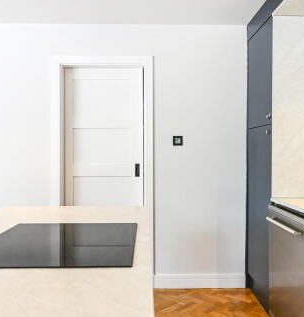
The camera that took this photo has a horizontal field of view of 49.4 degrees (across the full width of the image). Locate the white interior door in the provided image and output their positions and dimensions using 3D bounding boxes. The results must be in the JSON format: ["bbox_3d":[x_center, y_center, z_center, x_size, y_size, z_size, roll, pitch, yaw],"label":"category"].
[{"bbox_3d":[-0.444,0.171,3.045,0.740,1.987,0.040,0,1,-1],"label":"white interior door"}]

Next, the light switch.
[{"bbox_3d":[0.234,-0.157,2.966,0.089,0.089,0.013,0,1,-1],"label":"light switch"}]

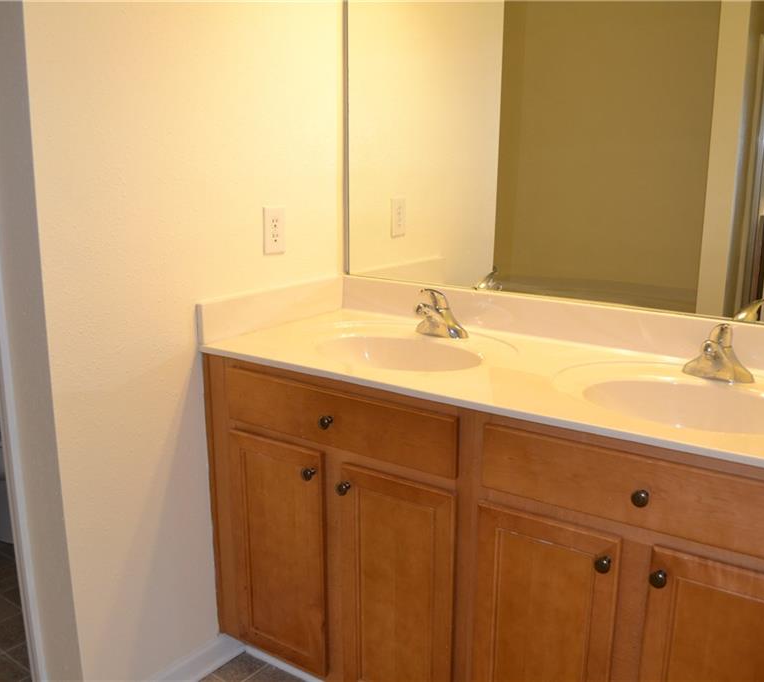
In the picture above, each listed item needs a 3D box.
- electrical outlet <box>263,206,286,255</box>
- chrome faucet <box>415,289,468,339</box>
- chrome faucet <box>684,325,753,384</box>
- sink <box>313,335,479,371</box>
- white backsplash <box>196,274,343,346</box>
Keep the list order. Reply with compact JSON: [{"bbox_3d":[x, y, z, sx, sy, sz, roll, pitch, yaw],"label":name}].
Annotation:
[{"bbox_3d":[-0.283,-0.292,2.031,0.008,0.120,0.080,10,16,33],"label":"electrical outlet"},{"bbox_3d":[0.134,-0.074,1.962,0.155,0.130,0.163,10,16,33],"label":"chrome faucet"},{"bbox_3d":[0.694,0.023,1.584,0.155,0.130,0.163,10,16,33],"label":"chrome faucet"},{"bbox_3d":[0.036,0.088,1.829,0.415,0.130,0.300,10,16,33],"label":"sink"},{"bbox_3d":[-0.282,-0.091,2.076,0.019,0.101,0.566,10,16,33],"label":"white backsplash"}]

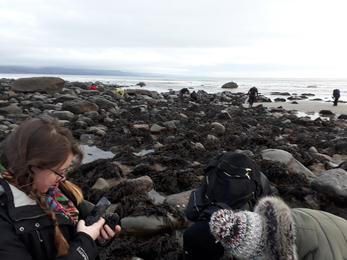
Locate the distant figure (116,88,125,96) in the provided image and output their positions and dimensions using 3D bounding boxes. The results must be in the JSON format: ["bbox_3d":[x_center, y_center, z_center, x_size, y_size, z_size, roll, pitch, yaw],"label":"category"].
[{"bbox_3d":[-5.288,-3.722,27.000,0.700,0.900,0.600,7,13,29],"label":"distant figure"}]

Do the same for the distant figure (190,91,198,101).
[{"bbox_3d":[1.959,-3.160,25.000,0.580,0.900,0.650,4,12,17],"label":"distant figure"}]

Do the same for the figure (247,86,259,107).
[{"bbox_3d":[6.154,-2.553,21.000,0.680,1.580,0.500,0,11,-3],"label":"figure"}]

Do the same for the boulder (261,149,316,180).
[{"bbox_3d":[1.827,0.556,4.300,0.860,0.390,0.520,5,12,23],"label":"boulder"}]

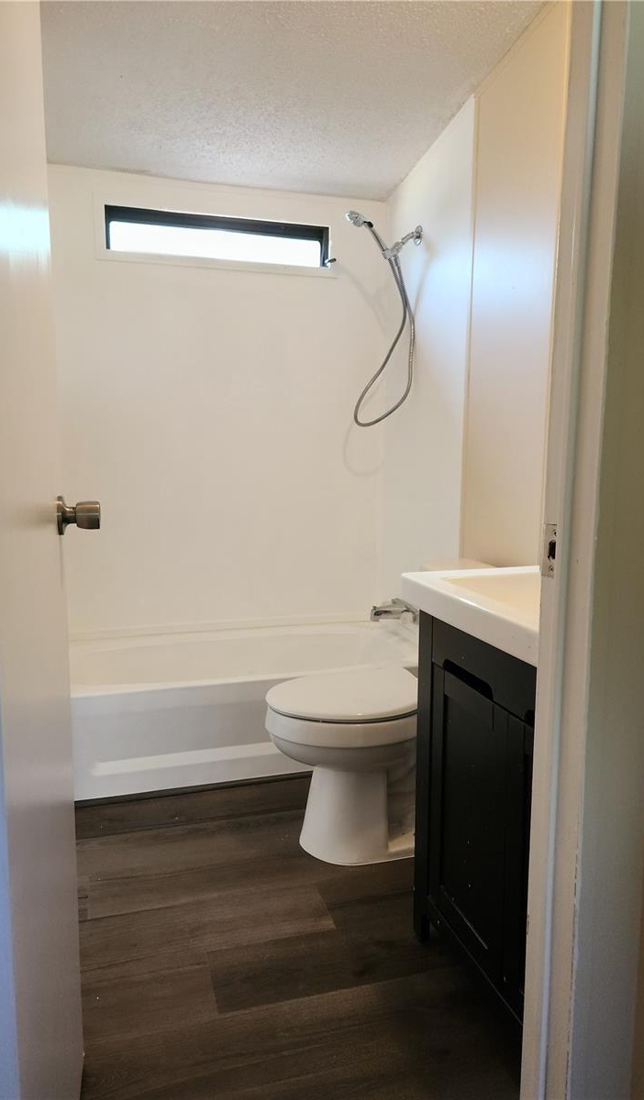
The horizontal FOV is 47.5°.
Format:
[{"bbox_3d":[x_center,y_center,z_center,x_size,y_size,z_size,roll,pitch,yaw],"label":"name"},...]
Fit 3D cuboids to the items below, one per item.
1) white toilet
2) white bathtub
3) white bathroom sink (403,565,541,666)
[{"bbox_3d":[0.205,0.457,2.092,0.740,0.760,0.460,-2,8,-16],"label":"white toilet"},{"bbox_3d":[-0.307,0.562,2.839,1.420,0.352,0.770,-2,8,-16],"label":"white bathtub"},{"bbox_3d":[0.567,0.129,1.322,0.568,0.060,0.796,-2,8,-16],"label":"white bathroom sink"}]

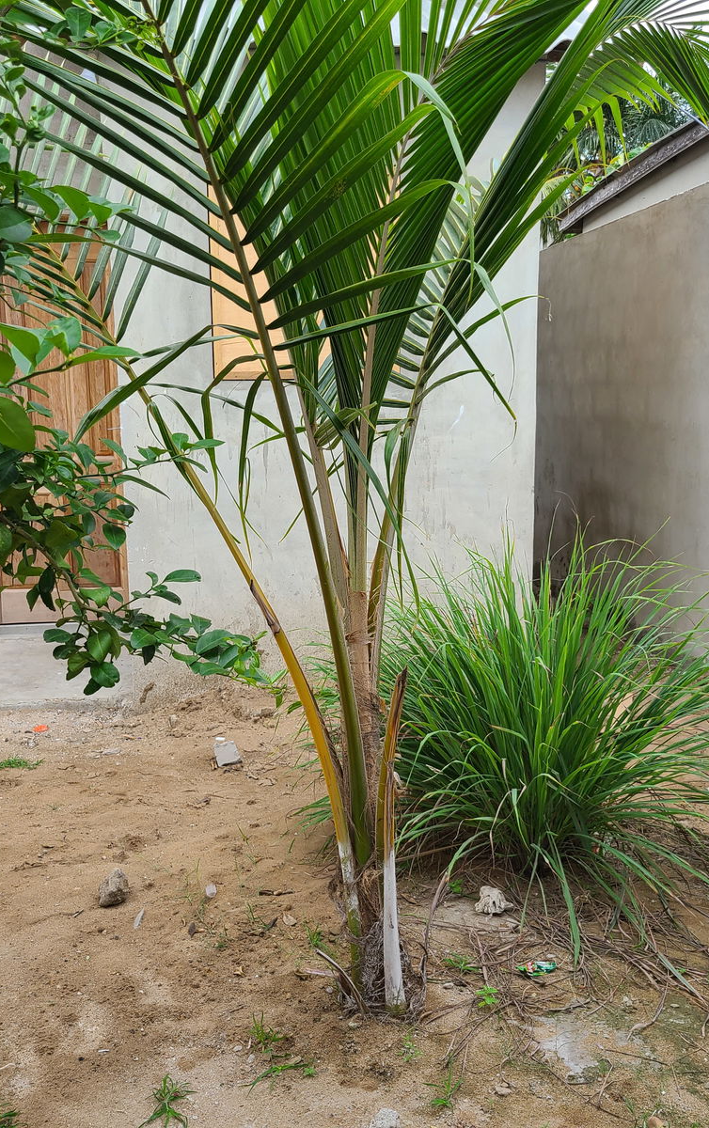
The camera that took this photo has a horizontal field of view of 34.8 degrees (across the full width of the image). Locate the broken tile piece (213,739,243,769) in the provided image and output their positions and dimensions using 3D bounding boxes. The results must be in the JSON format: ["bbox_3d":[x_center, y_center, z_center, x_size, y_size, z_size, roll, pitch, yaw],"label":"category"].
[{"bbox_3d":[-0.476,0.714,4.222,0.100,0.075,0.090,-2,10,-7],"label":"broken tile piece"}]

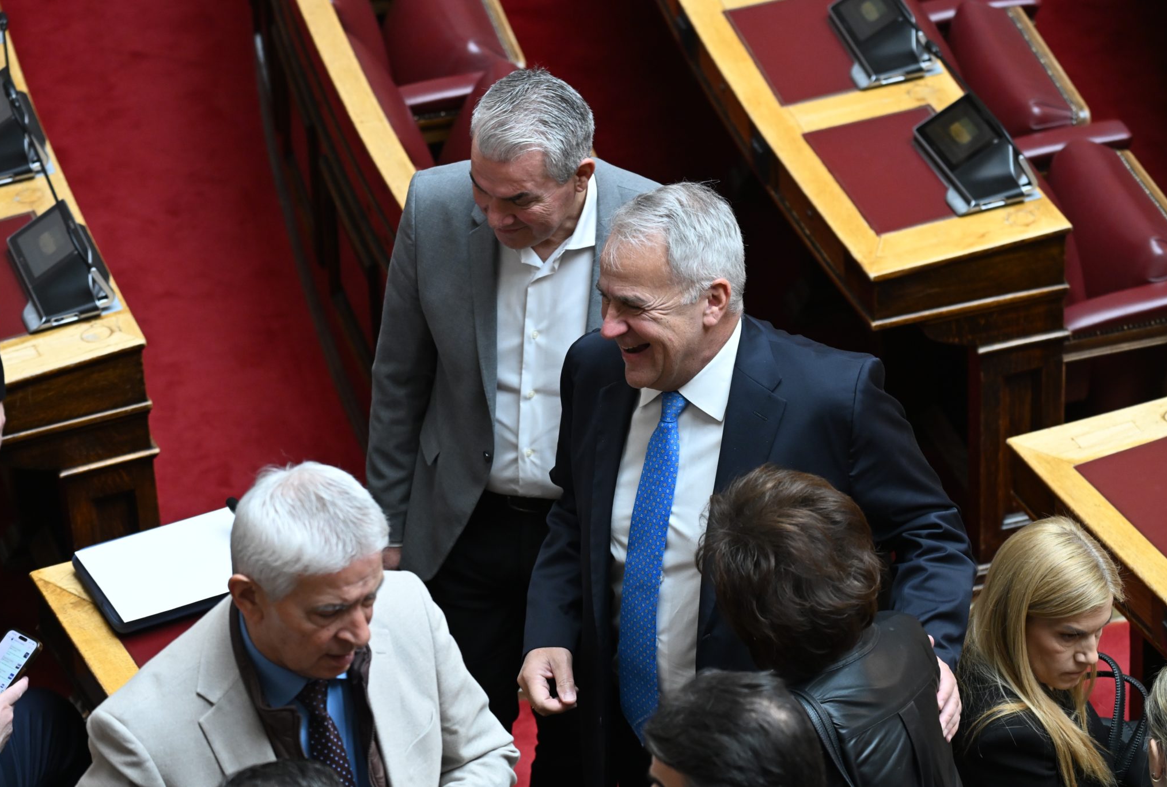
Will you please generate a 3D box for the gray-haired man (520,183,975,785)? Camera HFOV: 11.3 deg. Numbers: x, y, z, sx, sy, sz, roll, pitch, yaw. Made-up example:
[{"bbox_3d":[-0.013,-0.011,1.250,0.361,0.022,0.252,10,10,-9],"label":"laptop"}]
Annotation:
[{"bbox_3d":[0.252,0.436,8.832,0.690,1.760,0.490,13,38,21],"label":"gray-haired man"}]

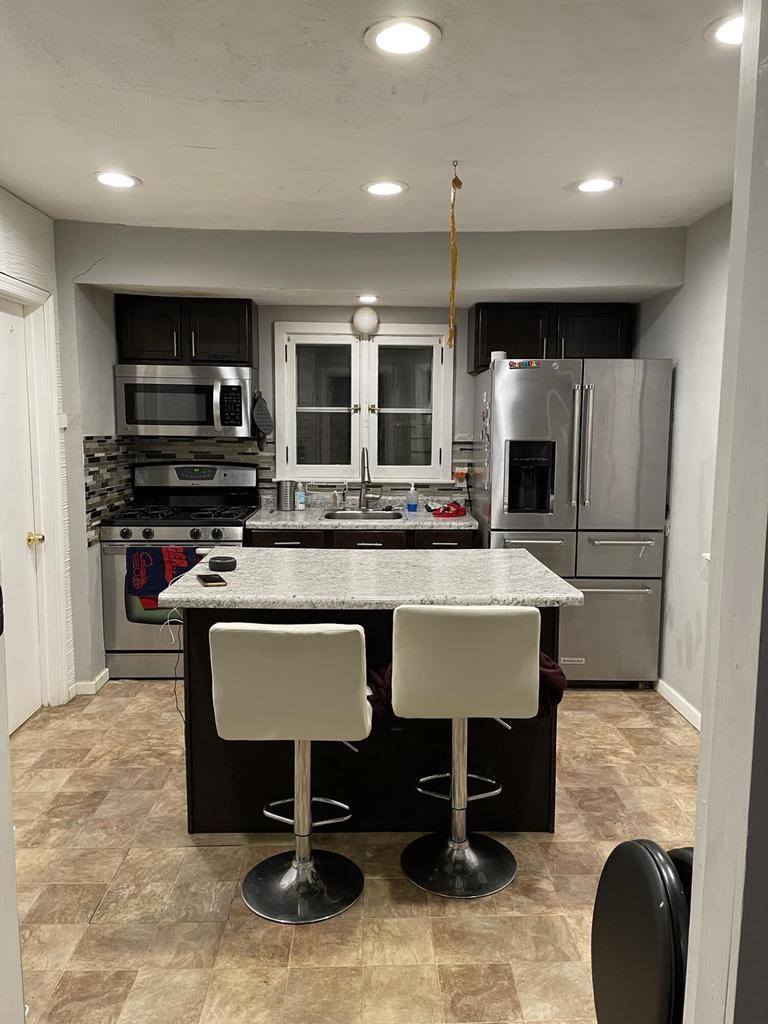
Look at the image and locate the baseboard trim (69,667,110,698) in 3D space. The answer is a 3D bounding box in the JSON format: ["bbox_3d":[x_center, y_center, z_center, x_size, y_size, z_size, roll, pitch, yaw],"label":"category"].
[{"bbox_3d":[-1.592,0.933,4.173,0.106,0.065,0.310,0,7,-1],"label":"baseboard trim"}]

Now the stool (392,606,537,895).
[{"bbox_3d":[0.233,0.709,2.482,0.425,0.918,0.430,0,7,-2],"label":"stool"}]

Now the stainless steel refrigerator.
[{"bbox_3d":[1.007,0.047,4.372,0.915,1.765,0.805,0,7,-2],"label":"stainless steel refrigerator"}]

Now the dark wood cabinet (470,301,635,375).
[{"bbox_3d":[0.984,-1.022,4.564,0.922,0.384,0.335,0,7,-2],"label":"dark wood cabinet"}]

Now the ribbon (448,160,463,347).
[{"bbox_3d":[0.257,-0.941,2.834,0.050,0.665,0.040,0,7,-1],"label":"ribbon"}]

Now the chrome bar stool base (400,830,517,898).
[{"bbox_3d":[0.250,1.123,2.546,0.386,0.080,0.386,0,7,-2],"label":"chrome bar stool base"}]

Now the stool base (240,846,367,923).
[{"bbox_3d":[-0.252,1.132,2.413,0.382,0.092,0.382,1,7,4],"label":"stool base"}]

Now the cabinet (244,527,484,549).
[{"bbox_3d":[-0.121,0.489,4.484,1.220,0.876,0.610,0,7,-1],"label":"cabinet"}]

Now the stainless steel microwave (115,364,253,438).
[{"bbox_3d":[-1.134,-0.643,4.511,0.757,0.399,0.405,0,7,-2],"label":"stainless steel microwave"}]

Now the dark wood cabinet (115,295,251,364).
[{"bbox_3d":[-1.131,-1.039,4.496,0.760,0.378,0.335,0,7,-2],"label":"dark wood cabinet"}]

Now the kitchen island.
[{"bbox_3d":[-0.049,0.661,2.903,1.334,0.911,0.872,0,7,-1],"label":"kitchen island"}]

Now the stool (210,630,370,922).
[{"bbox_3d":[-0.253,0.728,2.352,0.430,0.910,0.440,1,7,4],"label":"stool"}]

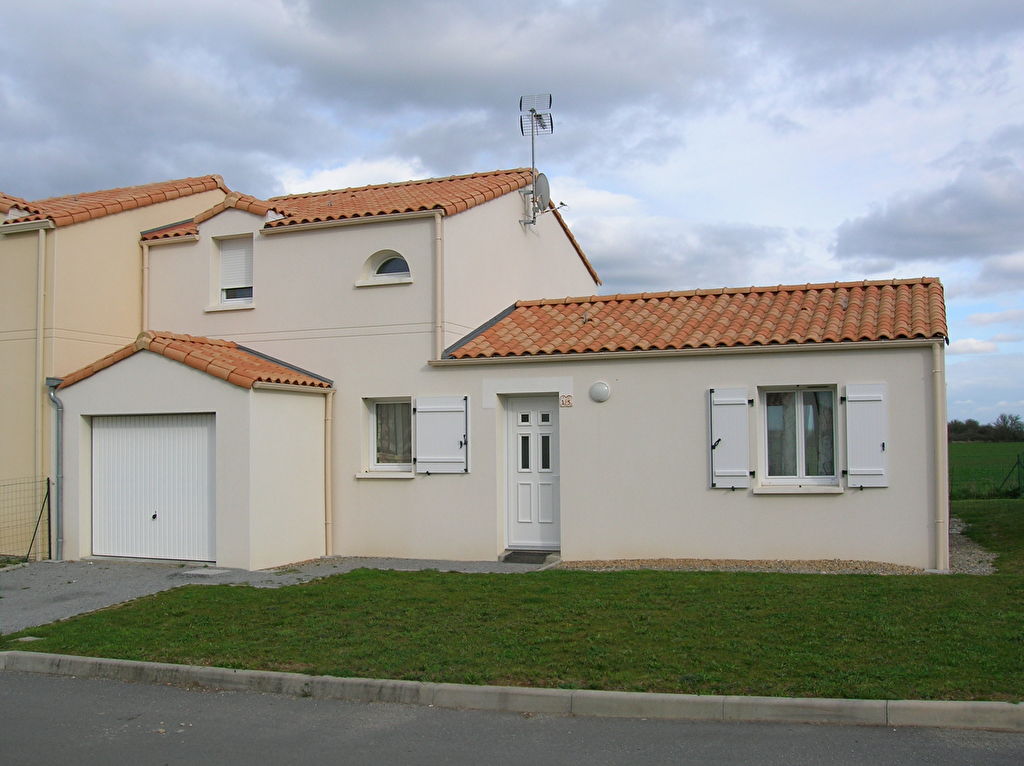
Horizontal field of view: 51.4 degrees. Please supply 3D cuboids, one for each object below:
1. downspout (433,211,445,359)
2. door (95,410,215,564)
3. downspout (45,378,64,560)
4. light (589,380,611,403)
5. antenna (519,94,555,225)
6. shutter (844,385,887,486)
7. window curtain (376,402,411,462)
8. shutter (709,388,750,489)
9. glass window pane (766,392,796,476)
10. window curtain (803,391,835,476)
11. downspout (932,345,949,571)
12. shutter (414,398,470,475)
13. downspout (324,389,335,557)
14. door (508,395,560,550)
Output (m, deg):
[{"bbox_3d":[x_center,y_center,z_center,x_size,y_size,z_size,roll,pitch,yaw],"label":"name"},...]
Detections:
[{"bbox_3d":[-1.036,-1.365,15.053,0.110,2.120,0.100,-2,-4,22],"label":"downspout"},{"bbox_3d":[-4.973,1.455,14.976,2.348,2.019,0.050,-2,-3,22],"label":"door"},{"bbox_3d":[-6.558,1.240,15.284,0.220,2.600,0.120,-2,-3,22],"label":"downspout"},{"bbox_3d":[1.177,0.120,14.251,0.290,0.290,0.120,-2,-3,22],"label":"light"},{"bbox_3d":[0.415,-3.781,18.000,0.620,2.200,0.800,-1,-3,11],"label":"antenna"},{"bbox_3d":[4.330,0.640,12.963,0.466,1.272,0.045,-2,-3,22],"label":"shutter"},{"bbox_3d":[-1.745,0.729,15.666,0.570,0.900,0.070,-2,-4,22],"label":"window curtain"},{"bbox_3d":[2.741,0.699,13.397,0.490,1.250,0.050,-2,-4,22],"label":"shutter"},{"bbox_3d":[3.348,0.640,13.218,0.380,1.055,0.030,-2,-3,23],"label":"glass window pane"},{"bbox_3d":[3.909,0.645,13.544,0.400,1.090,0.080,-2,-3,22],"label":"window curtain"},{"bbox_3d":[5.071,0.867,12.627,0.095,2.688,0.100,-2,-3,22],"label":"downspout"},{"bbox_3d":[-0.983,0.737,14.938,0.800,1.060,0.050,-2,-4,22],"label":"shutter"},{"bbox_3d":[-2.695,1.343,15.752,0.095,2.436,0.100,-2,-3,22],"label":"downspout"},{"bbox_3d":[0.325,1.248,14.695,0.880,2.130,0.080,-2,-4,22],"label":"door"}]

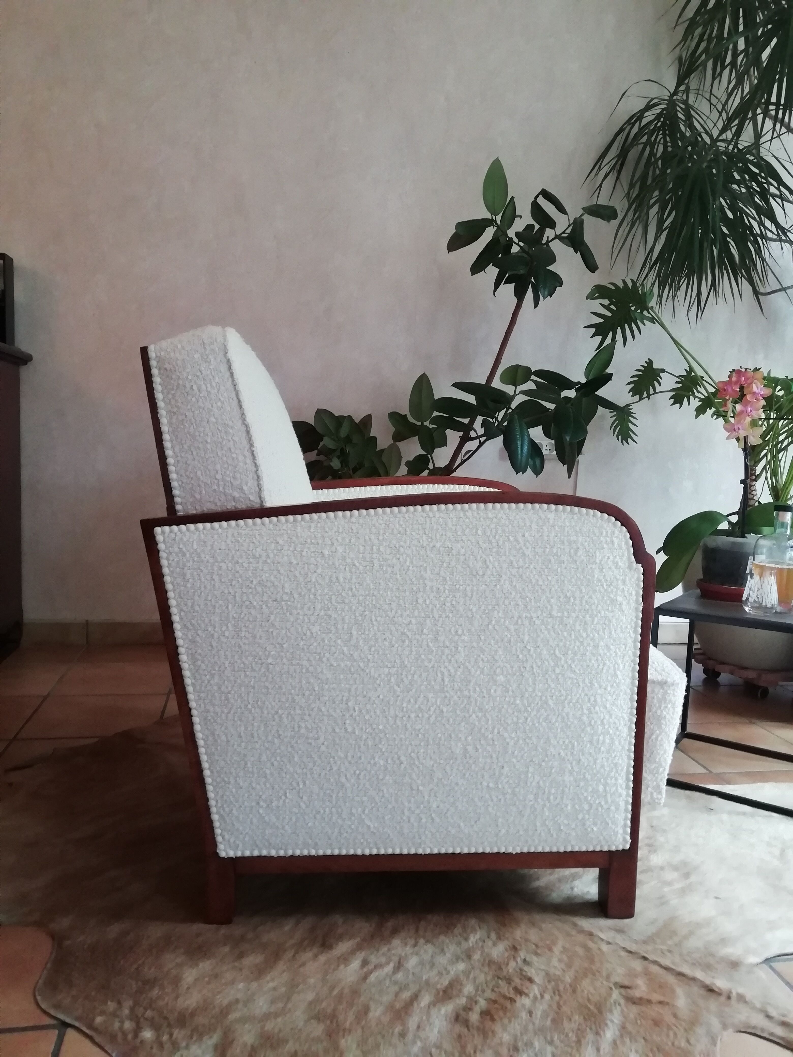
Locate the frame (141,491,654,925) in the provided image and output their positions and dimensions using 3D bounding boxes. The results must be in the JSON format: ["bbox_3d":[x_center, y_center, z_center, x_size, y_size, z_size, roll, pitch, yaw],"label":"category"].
[{"bbox_3d":[0.009,0.267,1.192,0.759,0.652,0.055,2,6,-6],"label":"frame"}]

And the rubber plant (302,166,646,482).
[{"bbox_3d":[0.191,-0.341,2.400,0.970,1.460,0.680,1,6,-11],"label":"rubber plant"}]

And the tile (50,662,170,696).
[{"bbox_3d":[-0.816,0.444,2.325,0.306,0.012,0.306,1,6,-11],"label":"tile"}]

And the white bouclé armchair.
[{"bbox_3d":[-0.025,0.139,1.484,0.774,0.843,0.667,2,6,-6],"label":"white bouclé armchair"}]

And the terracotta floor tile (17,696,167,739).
[{"bbox_3d":[-0.758,0.480,2.016,0.306,0.012,0.306,1,6,-11],"label":"terracotta floor tile"}]

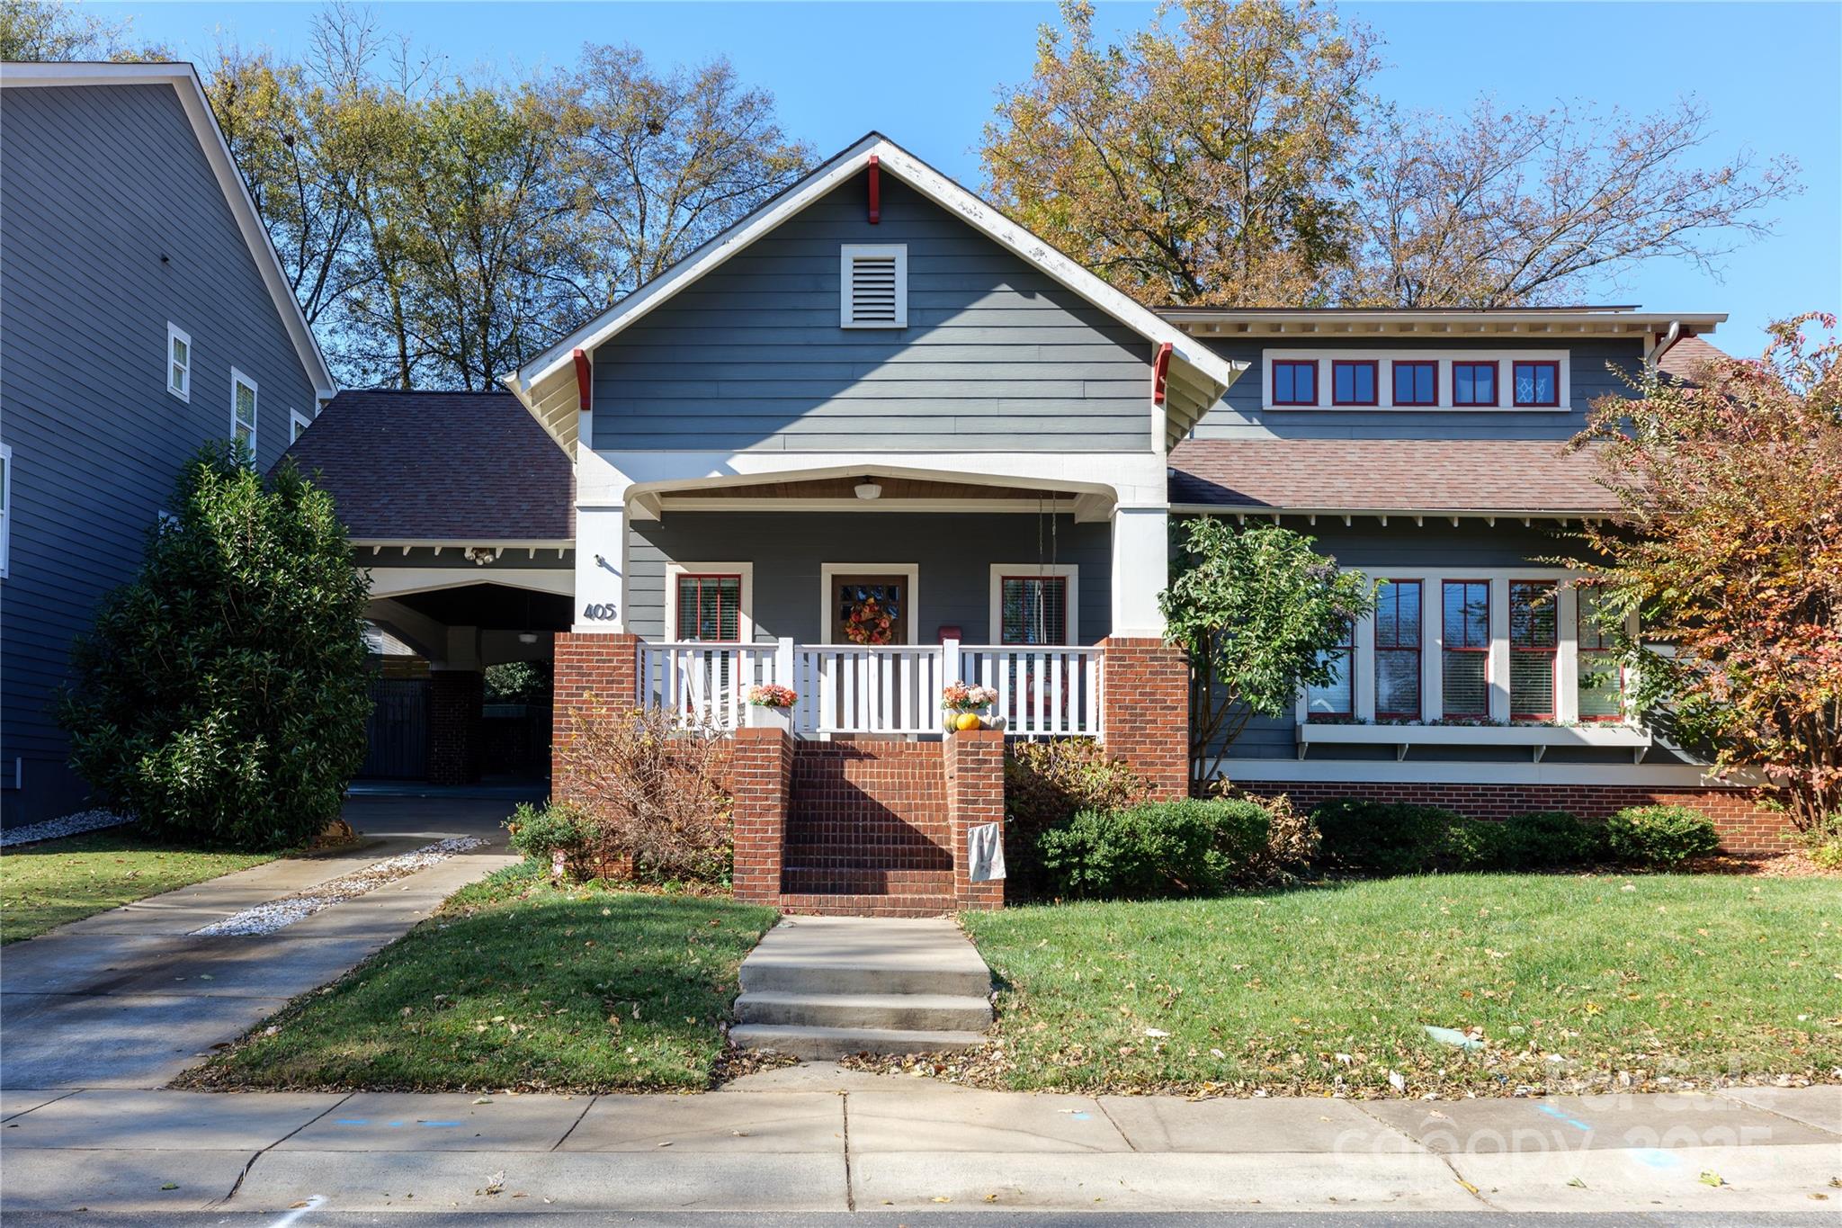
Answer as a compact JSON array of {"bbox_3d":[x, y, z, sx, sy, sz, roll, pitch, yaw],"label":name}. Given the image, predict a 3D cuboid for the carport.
[{"bbox_3d":[-6.774,-0.447,22.800,6.000,6.500,8.600,0,-5,-1],"label":"carport"}]

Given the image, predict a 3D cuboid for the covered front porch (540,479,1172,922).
[{"bbox_3d":[-0.497,0.725,14.750,6.300,4.450,4.900,0,-5,-1],"label":"covered front porch"}]

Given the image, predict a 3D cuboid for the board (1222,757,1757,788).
[{"bbox_3d":[6.453,1.835,16.450,6.300,0.300,0.120,0,-5,-1],"label":"board"}]

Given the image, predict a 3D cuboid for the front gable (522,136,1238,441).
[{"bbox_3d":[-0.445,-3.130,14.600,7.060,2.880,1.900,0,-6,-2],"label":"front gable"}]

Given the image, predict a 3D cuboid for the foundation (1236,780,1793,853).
[{"bbox_3d":[6.787,2.338,16.500,6.500,0.780,0.250,0,-5,-1],"label":"foundation"}]

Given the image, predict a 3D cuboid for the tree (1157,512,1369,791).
[{"bbox_3d":[3.648,0.622,15.100,2.200,3.250,2.000,0,-5,-1],"label":"tree"}]

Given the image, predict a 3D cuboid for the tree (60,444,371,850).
[{"bbox_3d":[-7.686,0.361,15.600,3.350,4.450,3.100,0,-5,-1],"label":"tree"}]

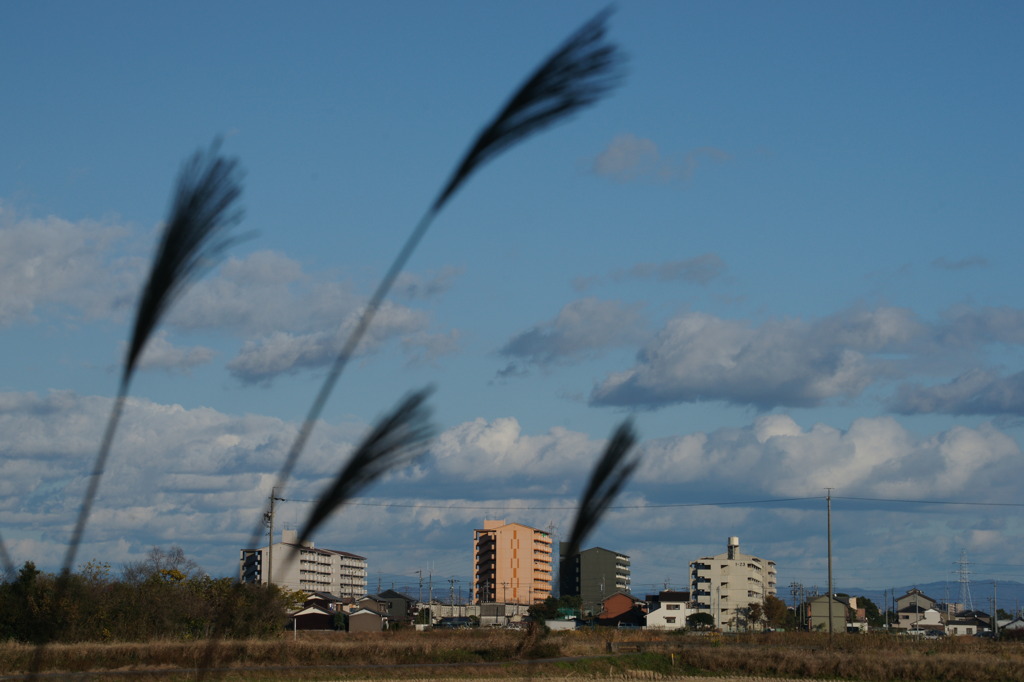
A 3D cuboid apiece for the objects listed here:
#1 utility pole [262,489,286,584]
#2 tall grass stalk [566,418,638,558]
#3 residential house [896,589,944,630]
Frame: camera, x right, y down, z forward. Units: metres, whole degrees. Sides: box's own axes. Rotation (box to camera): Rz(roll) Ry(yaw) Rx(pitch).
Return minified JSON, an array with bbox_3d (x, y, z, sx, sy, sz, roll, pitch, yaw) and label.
[{"bbox_3d":[-22.215,20.774,370.000,2.100,14.200,1.200,0,-4,0],"label":"utility pole"},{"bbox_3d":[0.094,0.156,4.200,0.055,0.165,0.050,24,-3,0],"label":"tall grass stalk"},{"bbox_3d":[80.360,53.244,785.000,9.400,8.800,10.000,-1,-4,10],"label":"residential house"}]

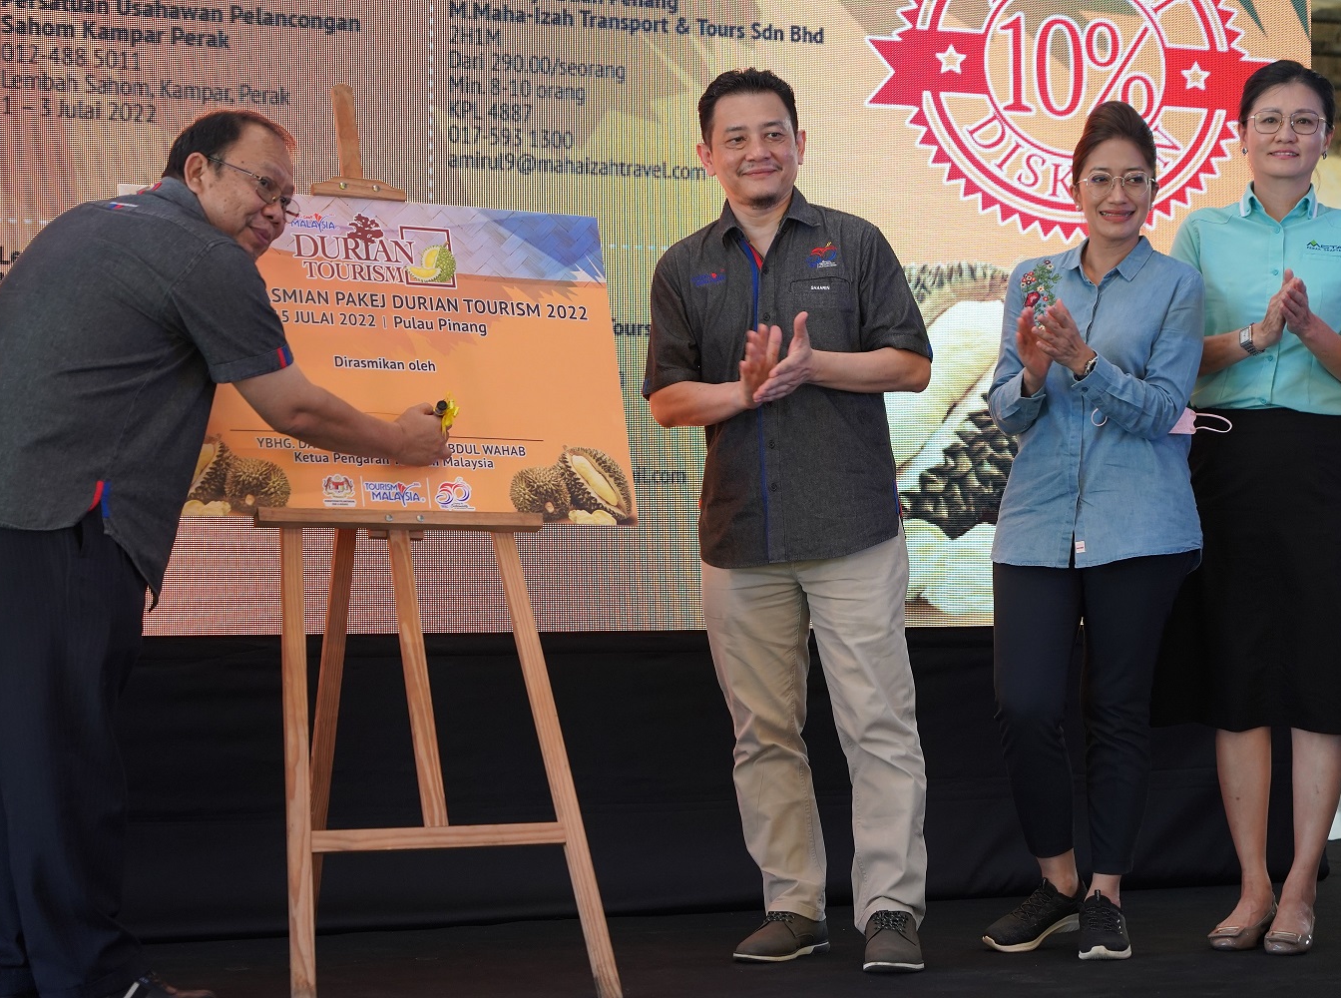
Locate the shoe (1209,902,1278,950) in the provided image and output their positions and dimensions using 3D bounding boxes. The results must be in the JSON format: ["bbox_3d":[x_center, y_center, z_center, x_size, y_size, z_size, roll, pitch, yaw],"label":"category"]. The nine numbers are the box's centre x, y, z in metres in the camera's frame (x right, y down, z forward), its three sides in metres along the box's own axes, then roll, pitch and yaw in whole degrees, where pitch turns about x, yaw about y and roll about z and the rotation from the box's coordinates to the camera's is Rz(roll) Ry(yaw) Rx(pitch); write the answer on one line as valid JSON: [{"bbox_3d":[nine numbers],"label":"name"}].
[{"bbox_3d":[1.113,0.831,6.630,0.085,0.068,0.240,0,0,26],"label":"shoe"}]

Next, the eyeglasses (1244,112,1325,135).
[{"bbox_3d":[1.192,-0.725,6.600,0.146,0.044,0.145,0,0,10],"label":"eyeglasses"}]

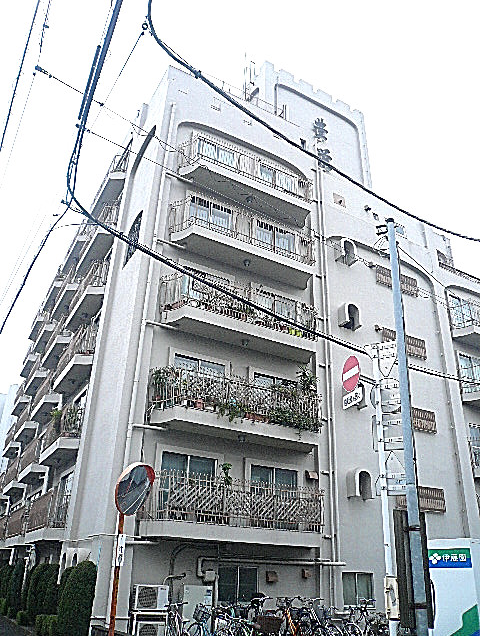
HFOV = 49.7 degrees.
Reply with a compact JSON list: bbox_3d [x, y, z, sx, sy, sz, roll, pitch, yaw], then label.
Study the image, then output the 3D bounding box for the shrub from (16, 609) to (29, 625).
[{"bbox_3d":[-6.064,8.328,14.467,0.400,0.480,0.400,16,-29,-25],"label":"shrub"}]

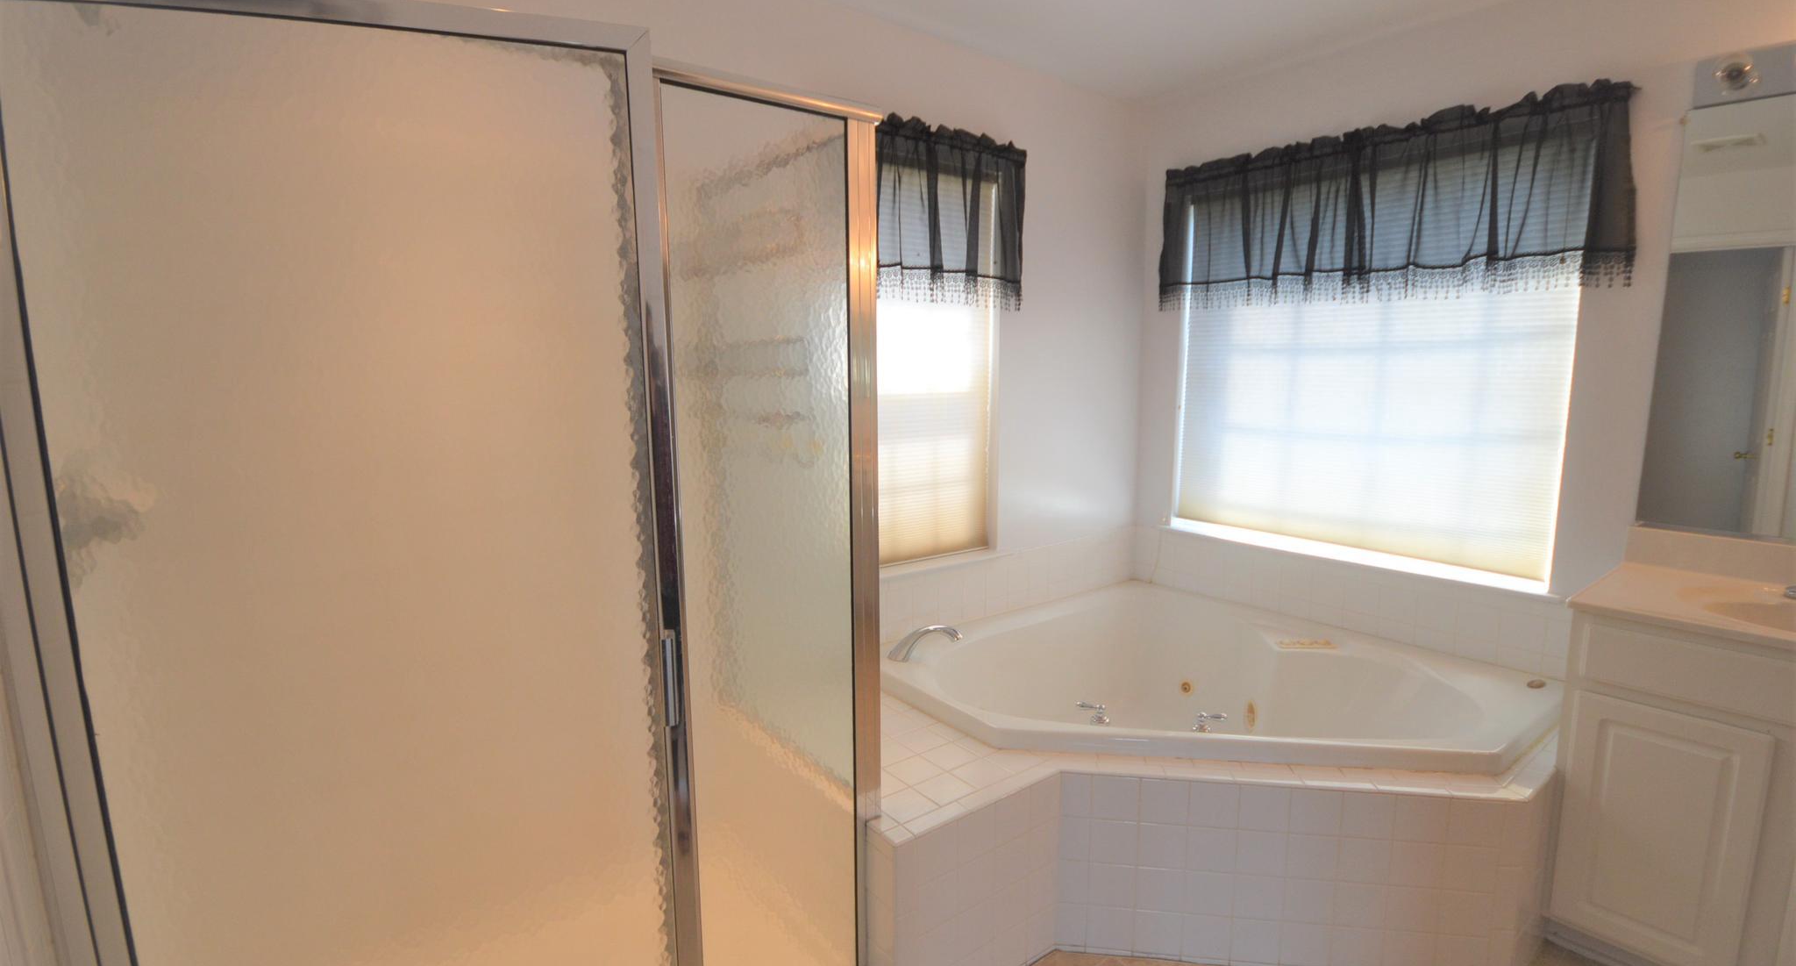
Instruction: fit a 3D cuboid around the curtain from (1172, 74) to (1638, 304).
[{"bbox_3d":[1.453,-0.842,2.428,0.081,0.538,1.371,-6,10,-36],"label":"curtain"}]

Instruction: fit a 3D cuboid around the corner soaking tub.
[{"bbox_3d":[0.870,0.794,2.290,1.462,0.467,1.462,-6,10,-36],"label":"corner soaking tub"}]

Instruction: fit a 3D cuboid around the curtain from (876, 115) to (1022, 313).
[{"bbox_3d":[0.092,-0.834,2.368,0.863,0.548,0.081,-6,10,-36],"label":"curtain"}]

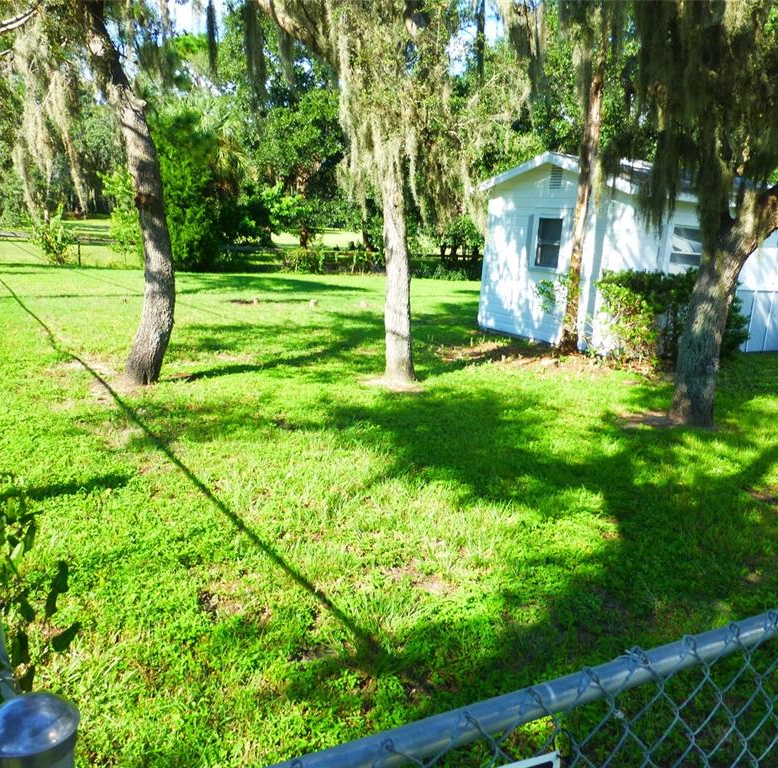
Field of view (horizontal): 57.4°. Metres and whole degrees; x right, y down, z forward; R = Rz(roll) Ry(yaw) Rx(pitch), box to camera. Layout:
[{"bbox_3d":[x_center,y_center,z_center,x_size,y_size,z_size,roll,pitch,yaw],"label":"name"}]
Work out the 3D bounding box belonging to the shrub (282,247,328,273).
[{"bbox_3d":[-3.689,-5.414,31.000,1.750,1.050,0.900,-3,14,-29],"label":"shrub"}]

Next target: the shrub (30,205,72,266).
[{"bbox_3d":[-12.483,-5.482,26.300,1.550,2.100,1.400,-3,14,-29],"label":"shrub"}]

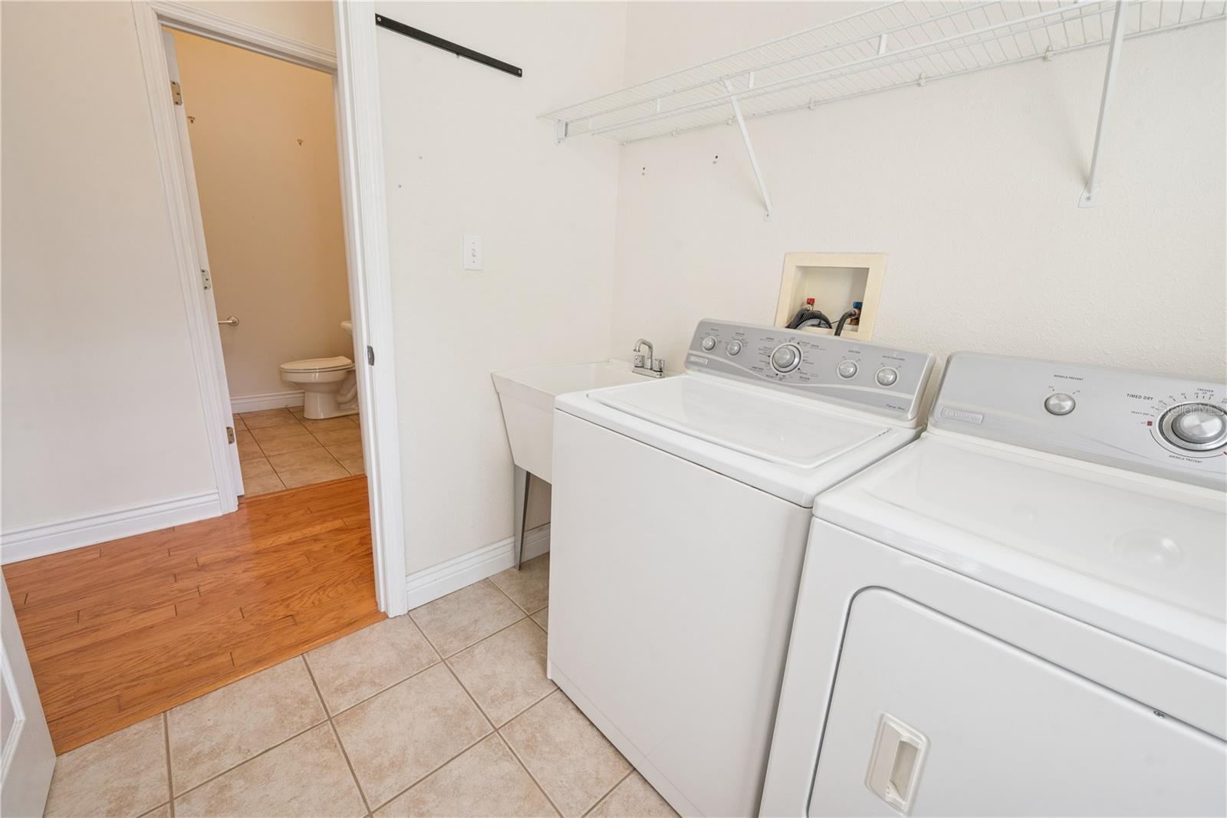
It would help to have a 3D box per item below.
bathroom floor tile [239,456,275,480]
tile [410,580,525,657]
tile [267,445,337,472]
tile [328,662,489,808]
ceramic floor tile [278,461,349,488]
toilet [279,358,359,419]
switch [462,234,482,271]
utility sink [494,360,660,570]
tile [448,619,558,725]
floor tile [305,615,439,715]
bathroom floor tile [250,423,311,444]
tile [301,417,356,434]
[{"bbox_3d":[-2.164,0.365,2.757,0.313,0.010,0.313,-11,21,-43],"label":"bathroom floor tile"},{"bbox_3d":[-0.535,0.765,1.764,0.322,0.010,0.292,-11,21,-43],"label":"tile"},{"bbox_3d":[-1.933,0.320,2.973,0.313,0.010,0.313,-11,21,-43],"label":"tile"},{"bbox_3d":[-0.541,0.859,1.291,0.313,0.010,0.313,-11,21,-43],"label":"tile"},{"bbox_3d":[-1.776,0.396,2.831,0.322,0.010,0.281,-11,21,-43],"label":"ceramic floor tile"},{"bbox_3d":[-2.283,-0.319,3.932,0.740,0.730,0.440,-11,21,-43],"label":"toilet"},{"bbox_3d":[-0.465,-0.519,1.580,0.070,0.114,0.015,-11,21,-43],"label":"switch"},{"bbox_3d":[-0.053,0.294,1.846,0.593,0.842,0.581,-11,21,-43],"label":"utility sink"},{"bbox_3d":[-0.310,0.814,1.507,0.313,0.010,0.313,-11,21,-43],"label":"tile"},{"bbox_3d":[-0.774,0.810,1.543,0.322,0.010,0.299,-11,21,-43],"label":"floor tile"},{"bbox_3d":[-2.441,0.174,3.489,0.322,0.010,0.322,-11,21,-43],"label":"bathroom floor tile"},{"bbox_3d":[-2.206,0.129,3.712,0.322,0.010,0.322,-11,21,-43],"label":"tile"}]

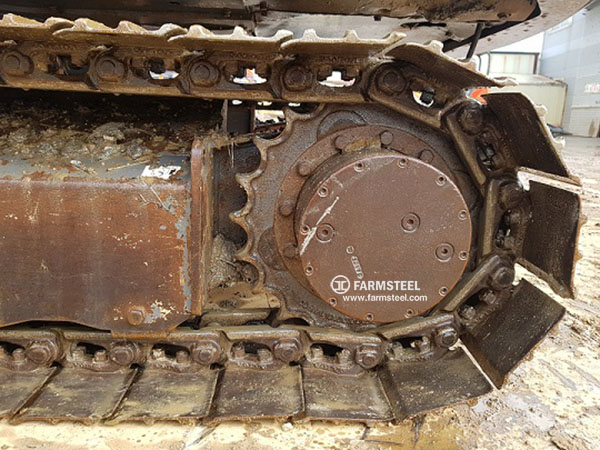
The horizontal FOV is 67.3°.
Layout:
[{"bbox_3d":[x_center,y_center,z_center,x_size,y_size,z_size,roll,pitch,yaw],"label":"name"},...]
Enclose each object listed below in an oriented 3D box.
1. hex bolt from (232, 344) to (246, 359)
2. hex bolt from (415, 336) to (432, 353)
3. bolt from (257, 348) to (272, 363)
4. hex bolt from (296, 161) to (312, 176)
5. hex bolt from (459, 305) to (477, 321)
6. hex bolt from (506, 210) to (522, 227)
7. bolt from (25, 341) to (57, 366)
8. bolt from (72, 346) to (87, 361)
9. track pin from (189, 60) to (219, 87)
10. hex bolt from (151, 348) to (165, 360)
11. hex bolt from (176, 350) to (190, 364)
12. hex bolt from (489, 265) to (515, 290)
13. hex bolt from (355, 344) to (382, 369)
[{"bbox_3d":[-0.144,0.301,1.073,0.029,0.026,0.028,0,12,-1],"label":"hex bolt"},{"bbox_3d":[0.294,0.283,1.067,0.033,0.026,0.033,-16,11,2],"label":"hex bolt"},{"bbox_3d":[-0.085,0.313,1.080,0.029,0.024,0.029,-1,12,-1],"label":"bolt"},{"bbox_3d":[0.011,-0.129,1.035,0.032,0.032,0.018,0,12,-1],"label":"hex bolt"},{"bbox_3d":[0.398,0.208,1.068,0.024,0.029,0.029,37,9,-8],"label":"hex bolt"},{"bbox_3d":[0.487,-0.015,1.024,0.024,0.029,0.029,-1,12,-1],"label":"hex bolt"},{"bbox_3d":[-0.605,0.299,1.052,0.053,0.051,0.034,0,12,-1],"label":"bolt"},{"bbox_3d":[-0.533,0.310,1.087,0.030,0.025,0.030,0,11,-1],"label":"bolt"},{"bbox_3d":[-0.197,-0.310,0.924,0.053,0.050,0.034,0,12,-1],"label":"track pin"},{"bbox_3d":[-0.339,0.308,1.071,0.029,0.026,0.028,0,12,-1],"label":"hex bolt"},{"bbox_3d":[-0.277,0.316,1.074,0.029,0.026,0.028,0,12,-1],"label":"hex bolt"},{"bbox_3d":[0.456,0.116,1.023,0.053,0.053,0.026,0,11,-1],"label":"hex bolt"},{"bbox_3d":[0.160,0.309,1.058,0.053,0.053,0.026,0,11,-1],"label":"hex bolt"}]

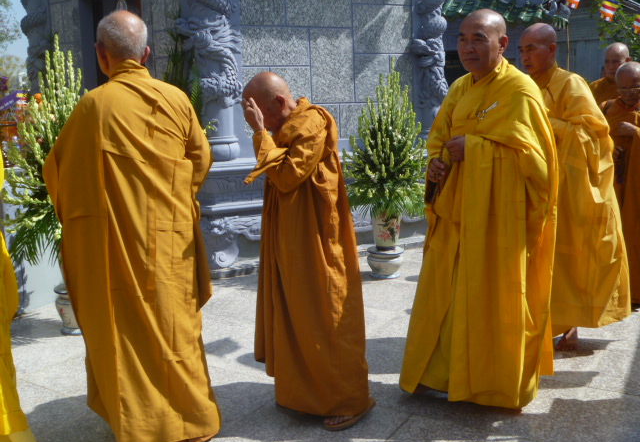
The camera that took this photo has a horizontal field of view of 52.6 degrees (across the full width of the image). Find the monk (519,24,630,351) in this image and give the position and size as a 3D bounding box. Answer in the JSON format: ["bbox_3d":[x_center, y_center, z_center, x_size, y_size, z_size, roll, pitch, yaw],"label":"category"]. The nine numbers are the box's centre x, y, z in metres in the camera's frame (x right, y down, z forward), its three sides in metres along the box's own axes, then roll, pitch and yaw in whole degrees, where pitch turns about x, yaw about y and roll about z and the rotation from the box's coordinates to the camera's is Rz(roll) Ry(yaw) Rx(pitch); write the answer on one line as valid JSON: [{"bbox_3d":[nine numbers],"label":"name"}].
[{"bbox_3d":[1.306,-0.179,3.420,0.550,1.660,0.460,9,16,42],"label":"monk"}]

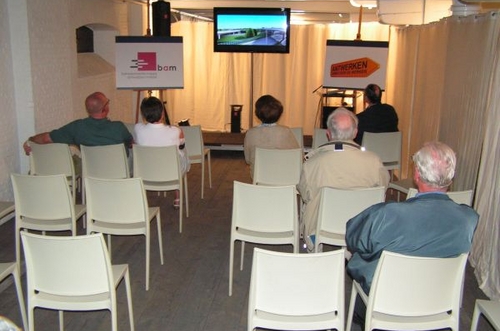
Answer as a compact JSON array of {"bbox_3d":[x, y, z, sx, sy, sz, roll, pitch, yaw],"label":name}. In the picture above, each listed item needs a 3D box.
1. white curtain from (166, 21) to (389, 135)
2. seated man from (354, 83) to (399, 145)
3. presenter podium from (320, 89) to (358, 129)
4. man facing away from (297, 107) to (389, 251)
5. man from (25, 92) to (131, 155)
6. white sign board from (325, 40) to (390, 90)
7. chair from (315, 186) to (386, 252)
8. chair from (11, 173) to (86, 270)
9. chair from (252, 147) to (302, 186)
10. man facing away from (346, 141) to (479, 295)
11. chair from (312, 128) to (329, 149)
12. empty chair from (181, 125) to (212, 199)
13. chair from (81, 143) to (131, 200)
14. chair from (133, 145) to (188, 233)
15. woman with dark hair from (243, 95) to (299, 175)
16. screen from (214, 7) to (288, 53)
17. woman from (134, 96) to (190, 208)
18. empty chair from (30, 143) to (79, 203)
[{"bbox_3d":[0.496,-1.431,9.207,3.750,1.950,0.150,2,13,6],"label":"white curtain"},{"bbox_3d":[1.429,-0.286,6.317,0.540,1.310,0.820,0,12,-5],"label":"seated man"},{"bbox_3d":[1.206,-0.511,7.718,0.550,1.140,0.450,2,13,8],"label":"presenter podium"},{"bbox_3d":[0.632,0.214,3.995,0.620,1.300,0.820,0,13,-2],"label":"man facing away"},{"bbox_3d":[-1.606,-0.097,5.418,1.000,1.260,0.820,2,13,6],"label":"man"},{"bbox_3d":[1.506,-1.416,7.774,0.910,0.680,0.040,3,13,13],"label":"white sign board"},{"bbox_3d":[0.674,0.496,3.856,0.450,0.820,0.500,0,13,-1],"label":"chair"},{"bbox_3d":[-1.489,0.409,4.154,0.445,0.820,0.495,1,12,2],"label":"chair"},{"bbox_3d":[0.255,0.204,5.171,0.445,0.820,0.495,1,12,3],"label":"chair"},{"bbox_3d":[0.736,0.449,2.971,0.630,1.290,0.850,-1,13,-6],"label":"man facing away"},{"bbox_3d":[0.917,-0.044,6.250,0.450,0.820,0.500,0,13,0],"label":"chair"},{"bbox_3d":[-0.720,-0.083,6.394,0.450,0.820,0.500,2,13,8],"label":"empty chair"},{"bbox_3d":[-1.353,0.158,5.319,0.450,0.820,0.500,0,13,0],"label":"chair"},{"bbox_3d":[-0.851,0.174,5.259,0.450,0.820,0.500,1,13,2],"label":"chair"},{"bbox_3d":[0.196,-0.050,5.268,0.500,1.260,0.800,0,13,0],"label":"woman with dark hair"},{"bbox_3d":[0.029,-2.082,8.490,1.160,0.673,0.100,0,13,0],"label":"screen"},{"bbox_3d":[-0.831,-0.077,5.417,0.480,1.240,0.800,1,13,2],"label":"woman"},{"bbox_3d":[-1.840,0.145,5.371,0.450,0.820,0.500,2,13,9],"label":"empty chair"}]

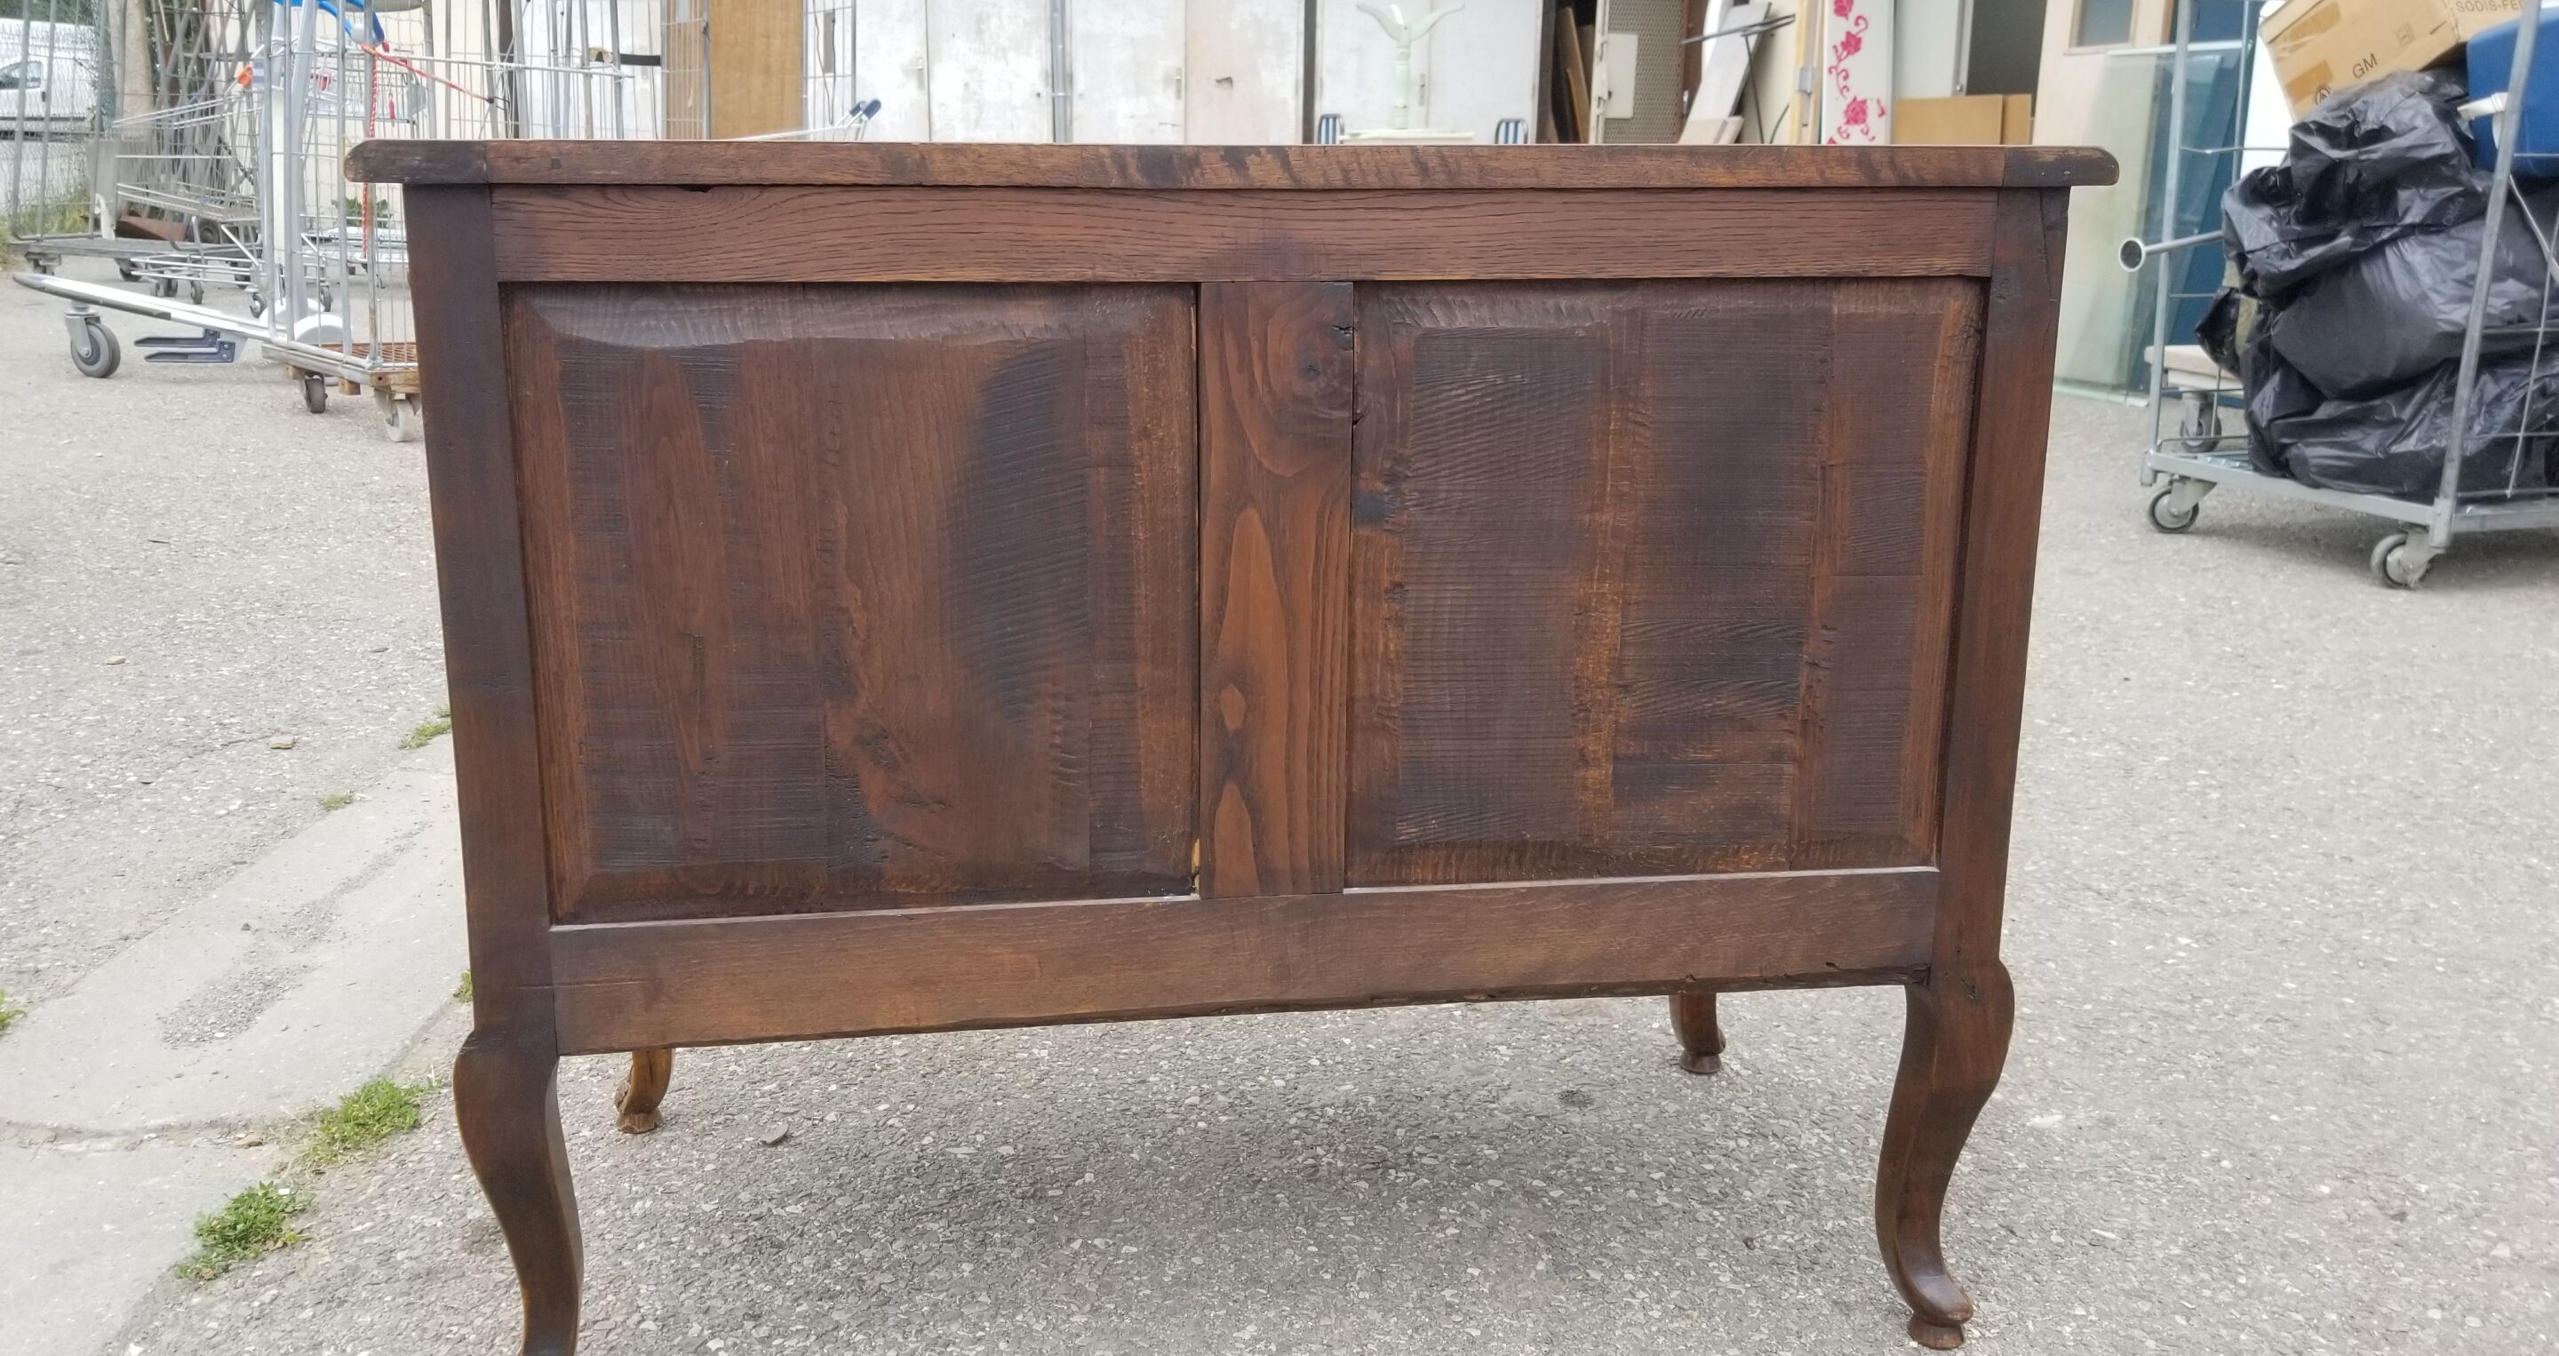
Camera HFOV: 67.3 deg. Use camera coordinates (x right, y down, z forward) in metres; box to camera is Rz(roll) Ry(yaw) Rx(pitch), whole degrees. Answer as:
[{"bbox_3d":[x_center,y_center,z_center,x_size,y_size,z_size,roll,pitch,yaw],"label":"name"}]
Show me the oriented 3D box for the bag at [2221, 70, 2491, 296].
[{"bbox_3d":[2.235,-1.025,3.980,0.520,0.450,0.480,9,18,29],"label":"bag"}]

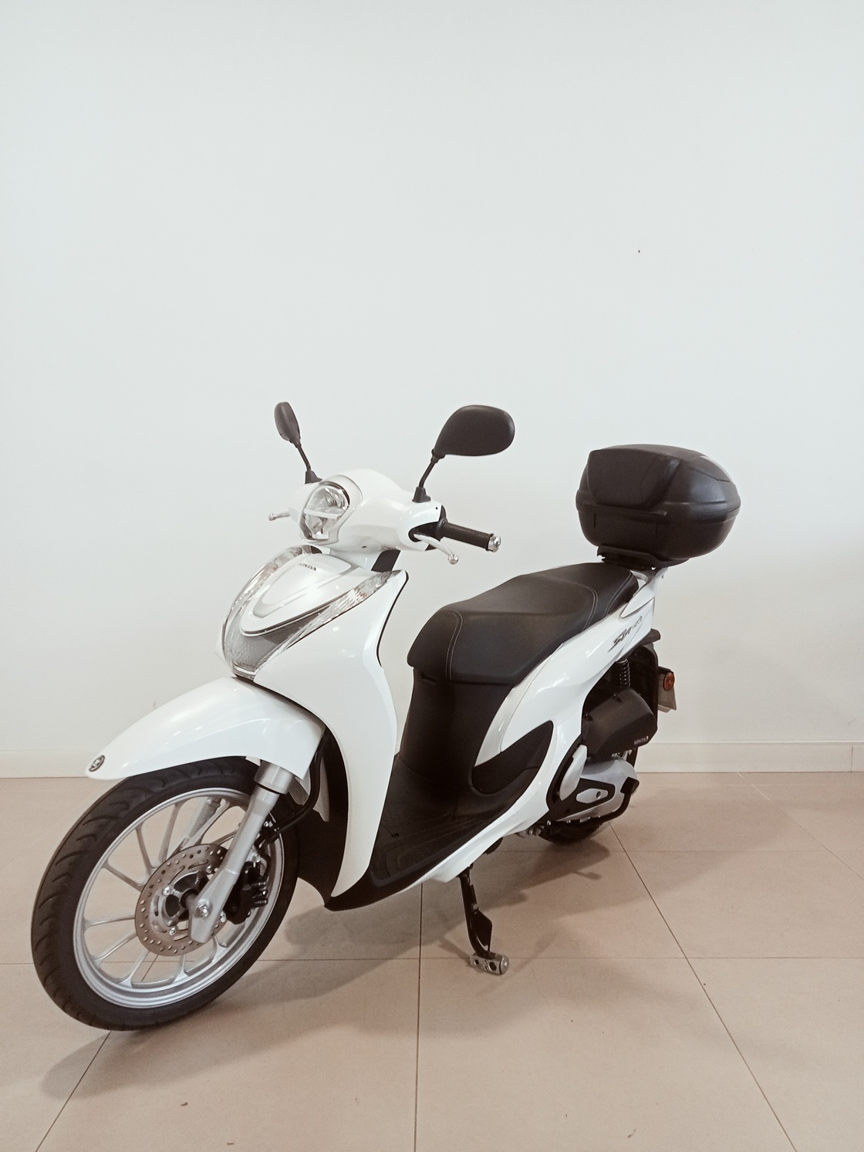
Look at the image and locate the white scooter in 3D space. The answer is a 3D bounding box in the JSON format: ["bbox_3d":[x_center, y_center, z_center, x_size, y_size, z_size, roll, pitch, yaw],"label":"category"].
[{"bbox_3d":[0.111,0.219,2.168,0.710,1.210,2.005,4,6,44],"label":"white scooter"}]

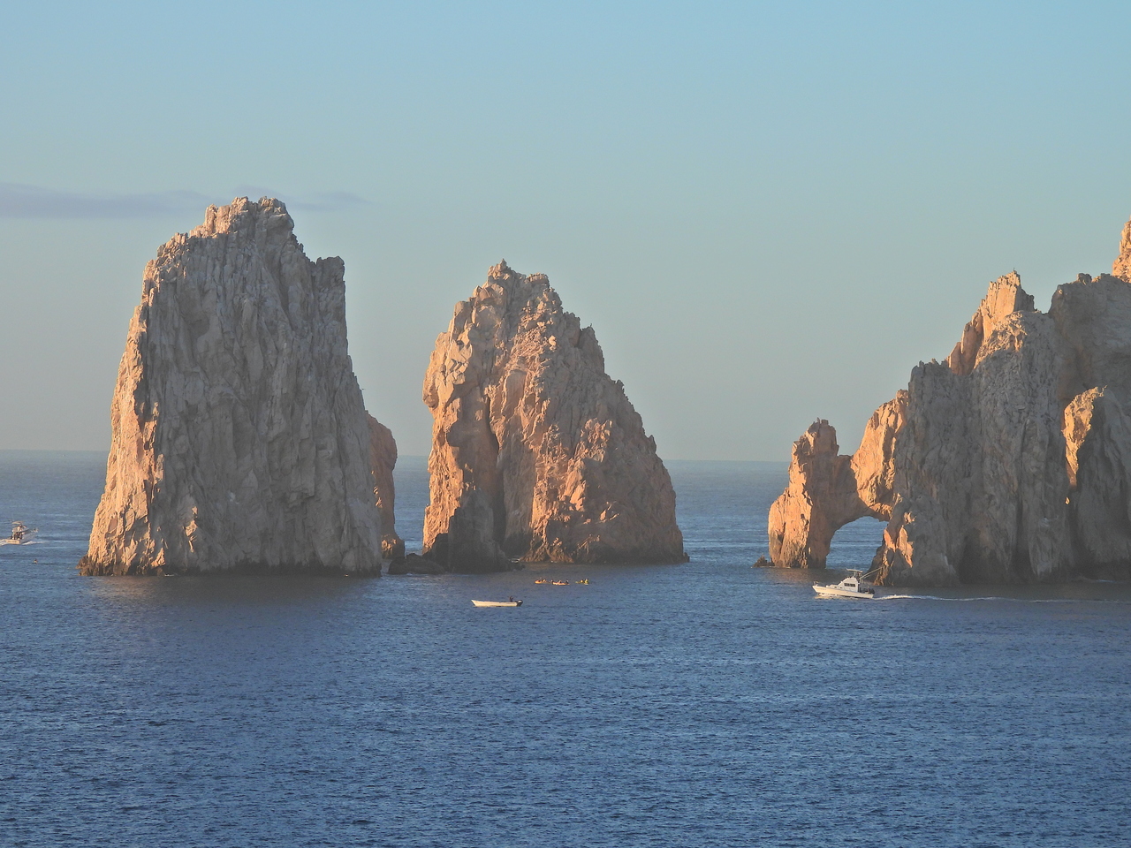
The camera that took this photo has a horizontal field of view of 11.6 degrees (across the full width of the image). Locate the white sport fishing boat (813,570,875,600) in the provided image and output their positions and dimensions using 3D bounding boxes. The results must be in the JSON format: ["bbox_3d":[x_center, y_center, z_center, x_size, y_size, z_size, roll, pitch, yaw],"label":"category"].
[{"bbox_3d":[46.426,26.708,925.000,10.200,5.000,3.500,1,0,-2],"label":"white sport fishing boat"}]

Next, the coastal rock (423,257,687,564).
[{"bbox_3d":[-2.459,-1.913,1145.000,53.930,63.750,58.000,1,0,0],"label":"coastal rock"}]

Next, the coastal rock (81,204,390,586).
[{"bbox_3d":[-63.223,-7.099,1050.000,56.850,71.160,46.000,1,0,0],"label":"coastal rock"}]

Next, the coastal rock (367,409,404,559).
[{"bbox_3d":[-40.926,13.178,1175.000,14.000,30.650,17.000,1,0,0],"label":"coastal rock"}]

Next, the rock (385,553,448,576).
[{"bbox_3d":[-28.145,26.642,1050.000,11.690,4.340,8.500,1,0,0],"label":"rock"}]

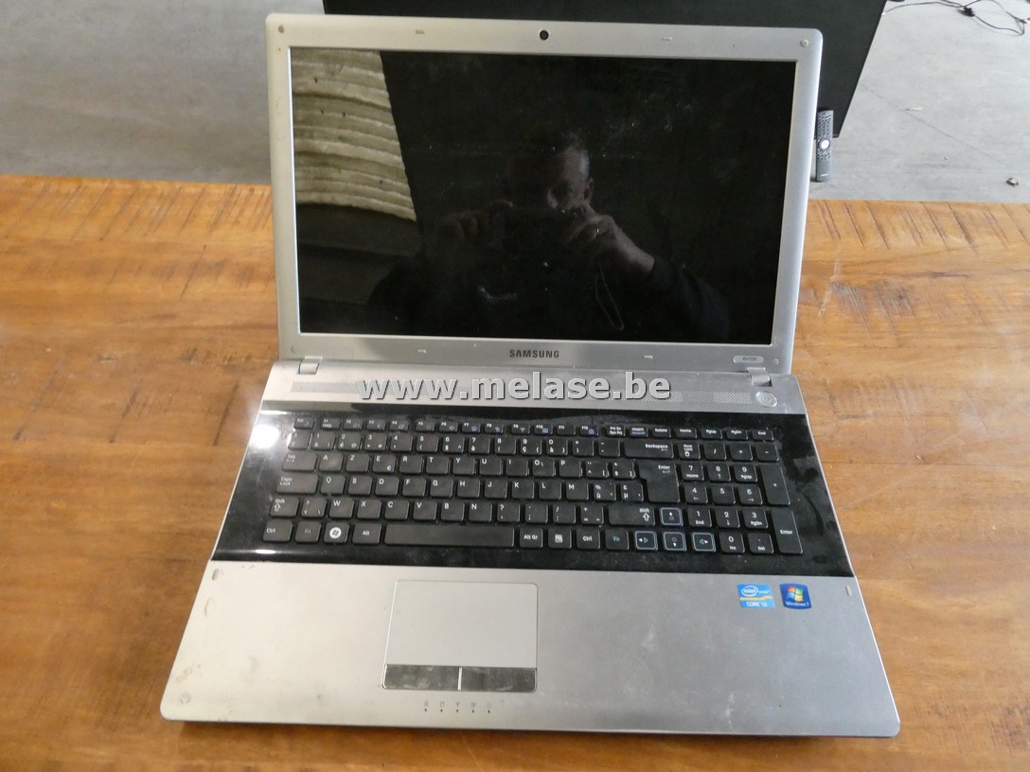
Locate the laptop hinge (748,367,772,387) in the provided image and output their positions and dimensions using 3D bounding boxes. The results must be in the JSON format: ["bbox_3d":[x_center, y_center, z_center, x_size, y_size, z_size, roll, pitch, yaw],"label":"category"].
[{"bbox_3d":[0.195,-0.007,0.570,0.014,0.010,0.014,1,50,0],"label":"laptop hinge"}]

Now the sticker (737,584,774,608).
[{"bbox_3d":[0.153,0.133,0.452,0.021,0.001,0.016,1,50,0],"label":"sticker"}]

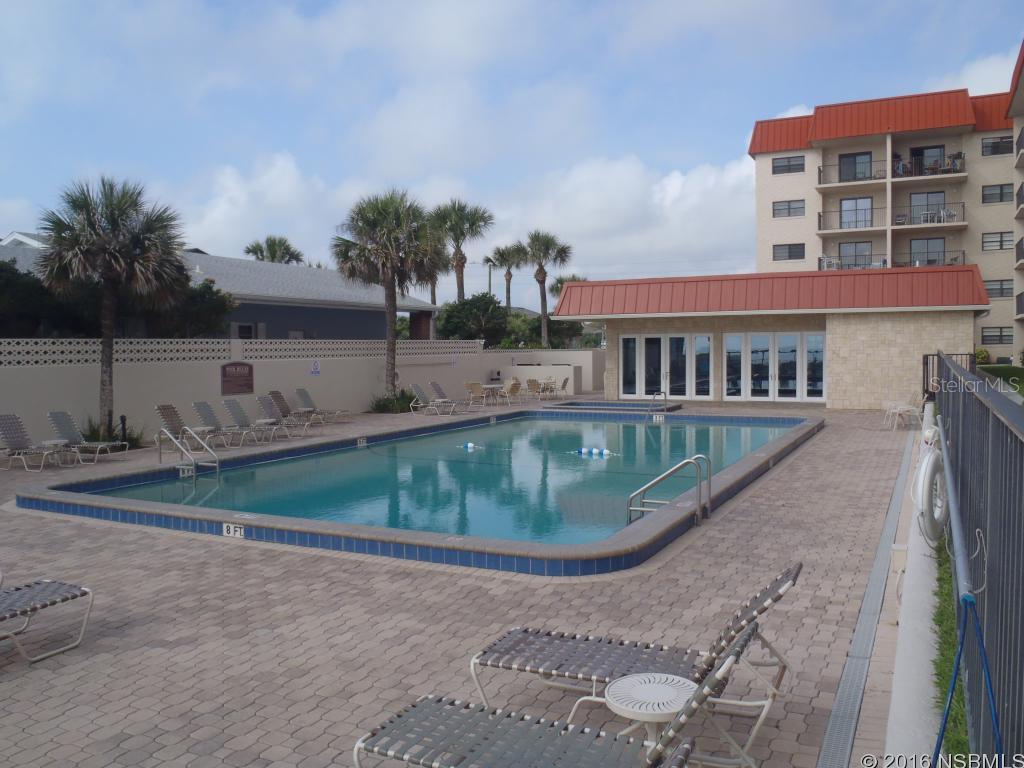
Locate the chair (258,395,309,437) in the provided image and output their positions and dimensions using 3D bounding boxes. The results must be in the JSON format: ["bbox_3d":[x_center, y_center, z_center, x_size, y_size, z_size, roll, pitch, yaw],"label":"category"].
[{"bbox_3d":[-5.338,0.789,19.874,1.536,0.930,0.592,1,3,24],"label":"chair"}]

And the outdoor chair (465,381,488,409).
[{"bbox_3d":[-1.136,0.357,29.642,0.620,0.860,0.580,0,3,12],"label":"outdoor chair"}]

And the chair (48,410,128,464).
[{"bbox_3d":[-8.053,0.998,15.668,1.510,0.928,0.592,1,3,25],"label":"chair"}]

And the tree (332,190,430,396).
[{"bbox_3d":[-4.427,-2.961,29.072,3.250,7.589,3.200,0,3,0],"label":"tree"}]

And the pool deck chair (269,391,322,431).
[{"bbox_3d":[-5.791,0.684,22.399,1.582,0.922,0.592,1,3,25],"label":"pool deck chair"}]

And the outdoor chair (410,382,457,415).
[{"bbox_3d":[-2.362,0.489,25.807,1.540,0.970,0.610,1,3,20],"label":"outdoor chair"}]

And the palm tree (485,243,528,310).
[{"bbox_3d":[-0.269,-4.780,54.202,2.850,8.899,2.850,1,3,27],"label":"palm tree"}]

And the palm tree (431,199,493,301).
[{"bbox_3d":[-2.415,-4.121,38.704,3.000,9.011,3.000,0,3,0],"label":"palm tree"}]

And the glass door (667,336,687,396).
[{"bbox_3d":[6.400,-0.648,31.965,0.870,2.380,0.070,1,3,22],"label":"glass door"}]

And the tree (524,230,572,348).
[{"bbox_3d":[2.006,-4.139,45.191,2.650,8.409,2.650,0,3,0],"label":"tree"}]

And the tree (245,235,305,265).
[{"bbox_3d":[-12.021,-3.652,42.178,3.000,7.866,3.000,1,3,27],"label":"tree"}]

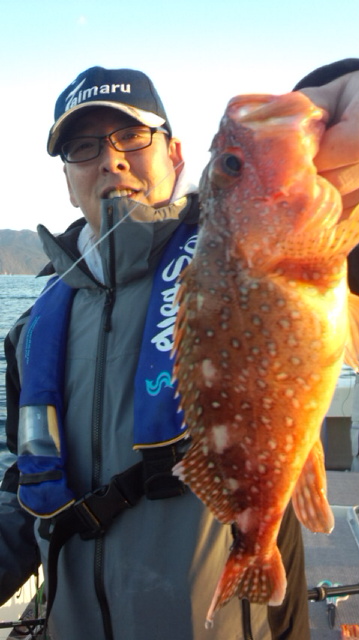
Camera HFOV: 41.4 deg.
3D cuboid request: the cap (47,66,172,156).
[{"bbox_3d":[-0.109,-0.313,0.703,0.175,0.128,0.272,-12,6,6],"label":"cap"}]

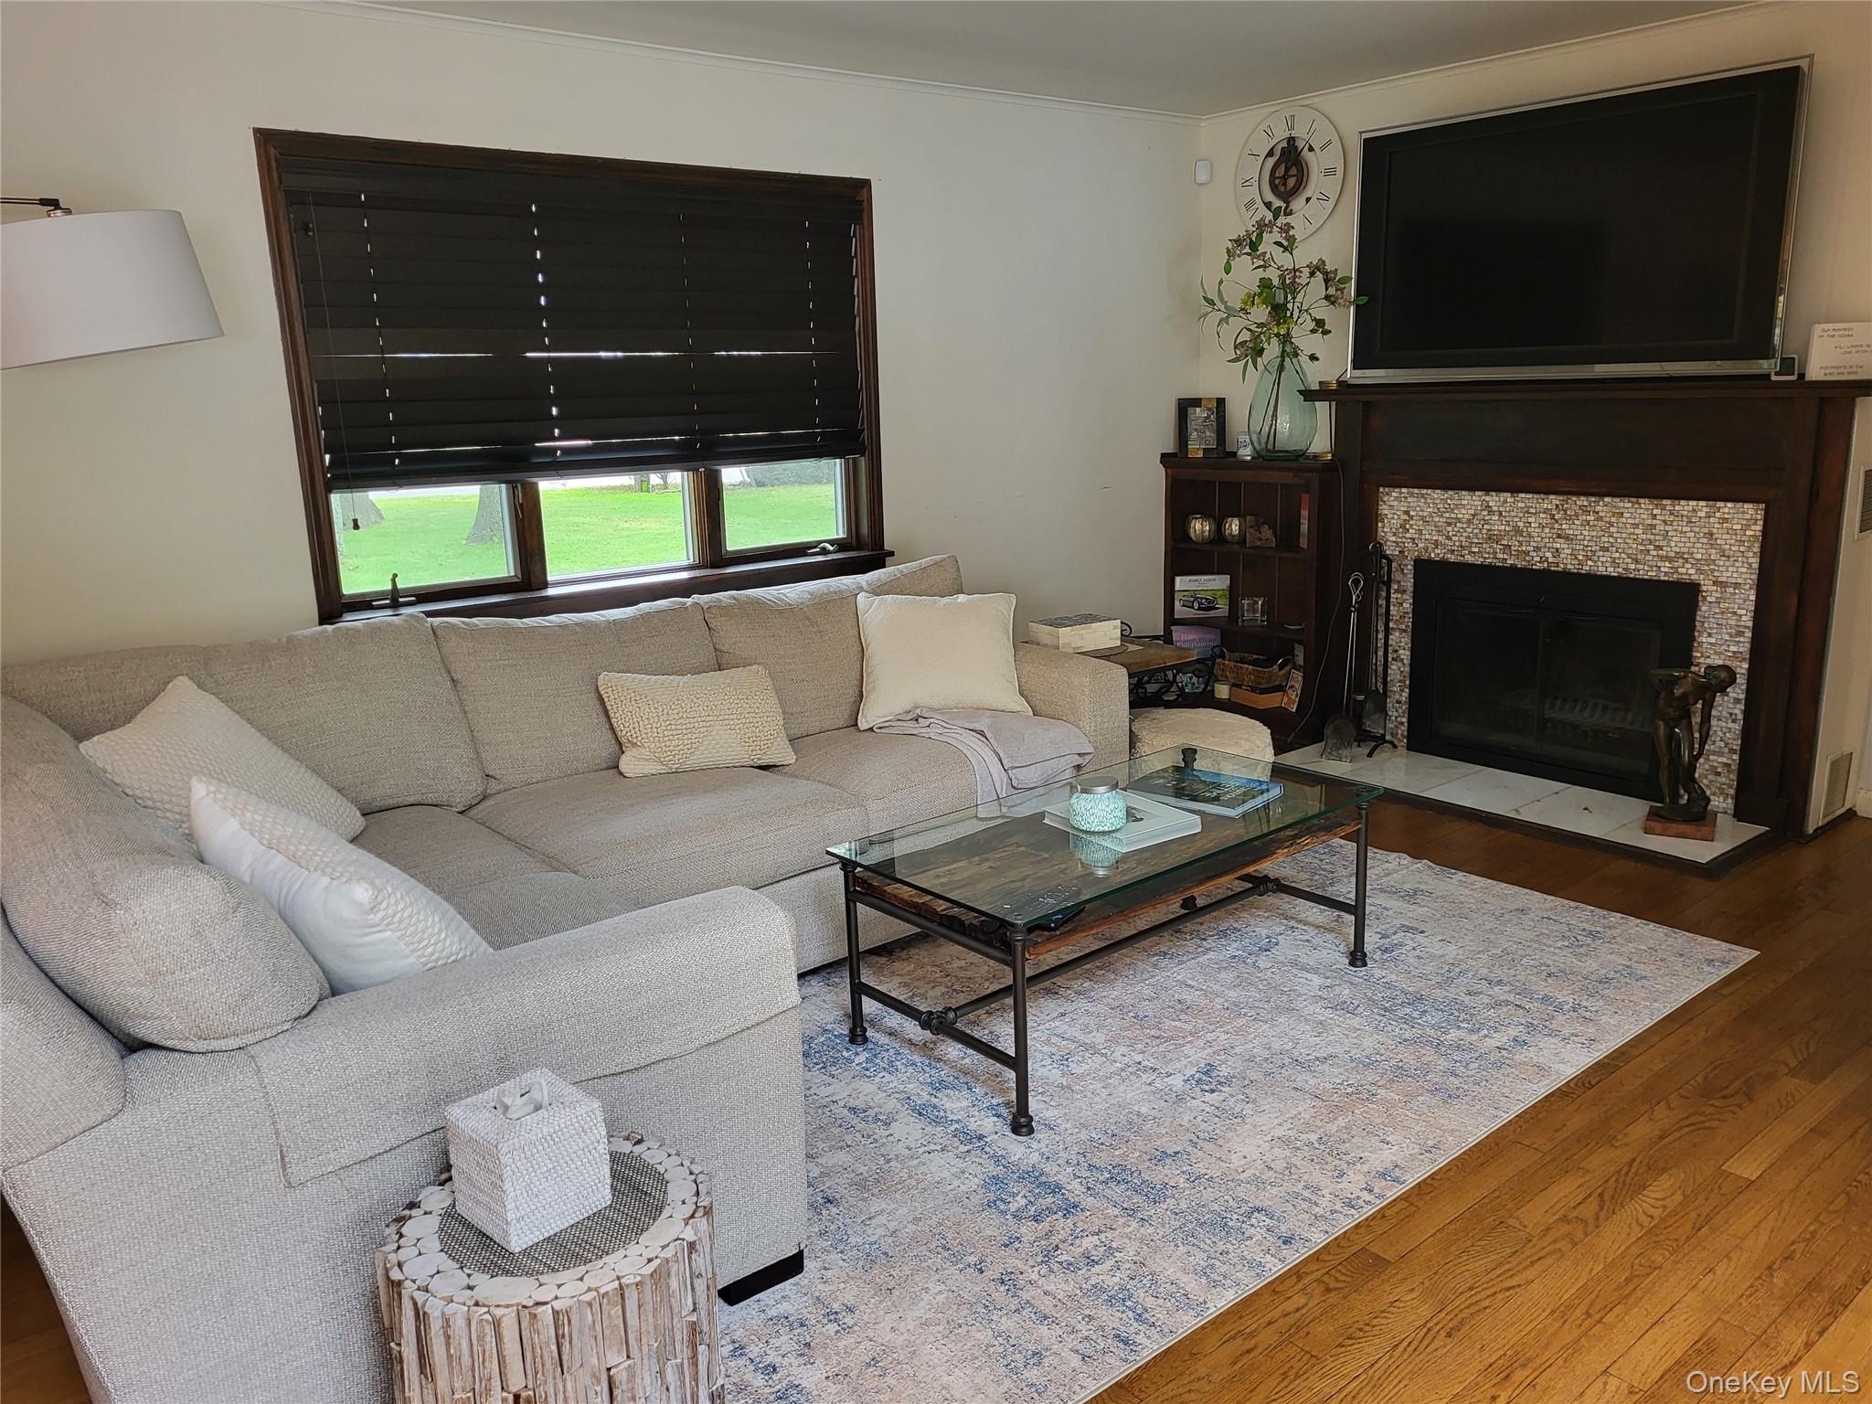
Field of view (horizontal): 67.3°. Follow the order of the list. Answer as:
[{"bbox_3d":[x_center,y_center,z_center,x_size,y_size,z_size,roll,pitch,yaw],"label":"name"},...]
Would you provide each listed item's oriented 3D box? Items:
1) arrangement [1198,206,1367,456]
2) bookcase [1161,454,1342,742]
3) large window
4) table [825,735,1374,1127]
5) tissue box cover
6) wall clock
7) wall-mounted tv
[{"bbox_3d":[1.301,-1.398,5.357,0.480,0.933,0.630,-12,16,-38],"label":"arrangement"},{"bbox_3d":[1.309,-0.436,5.641,0.360,1.105,0.809,-12,16,-38],"label":"bookcase"},{"bbox_3d":[-0.961,-0.995,4.397,2.020,1.336,0.107,-12,16,-38],"label":"large window"},{"bbox_3d":[0.425,0.479,3.232,1.210,0.437,0.611,-12,16,-38],"label":"table"},{"bbox_3d":[-0.508,0.570,1.761,0.139,0.136,0.133,10,18,43],"label":"tissue box cover"},{"bbox_3d":[1.400,-2.109,5.606,0.057,0.502,0.523,-12,16,-38],"label":"wall clock"},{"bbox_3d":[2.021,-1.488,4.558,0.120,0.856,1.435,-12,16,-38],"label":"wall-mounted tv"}]

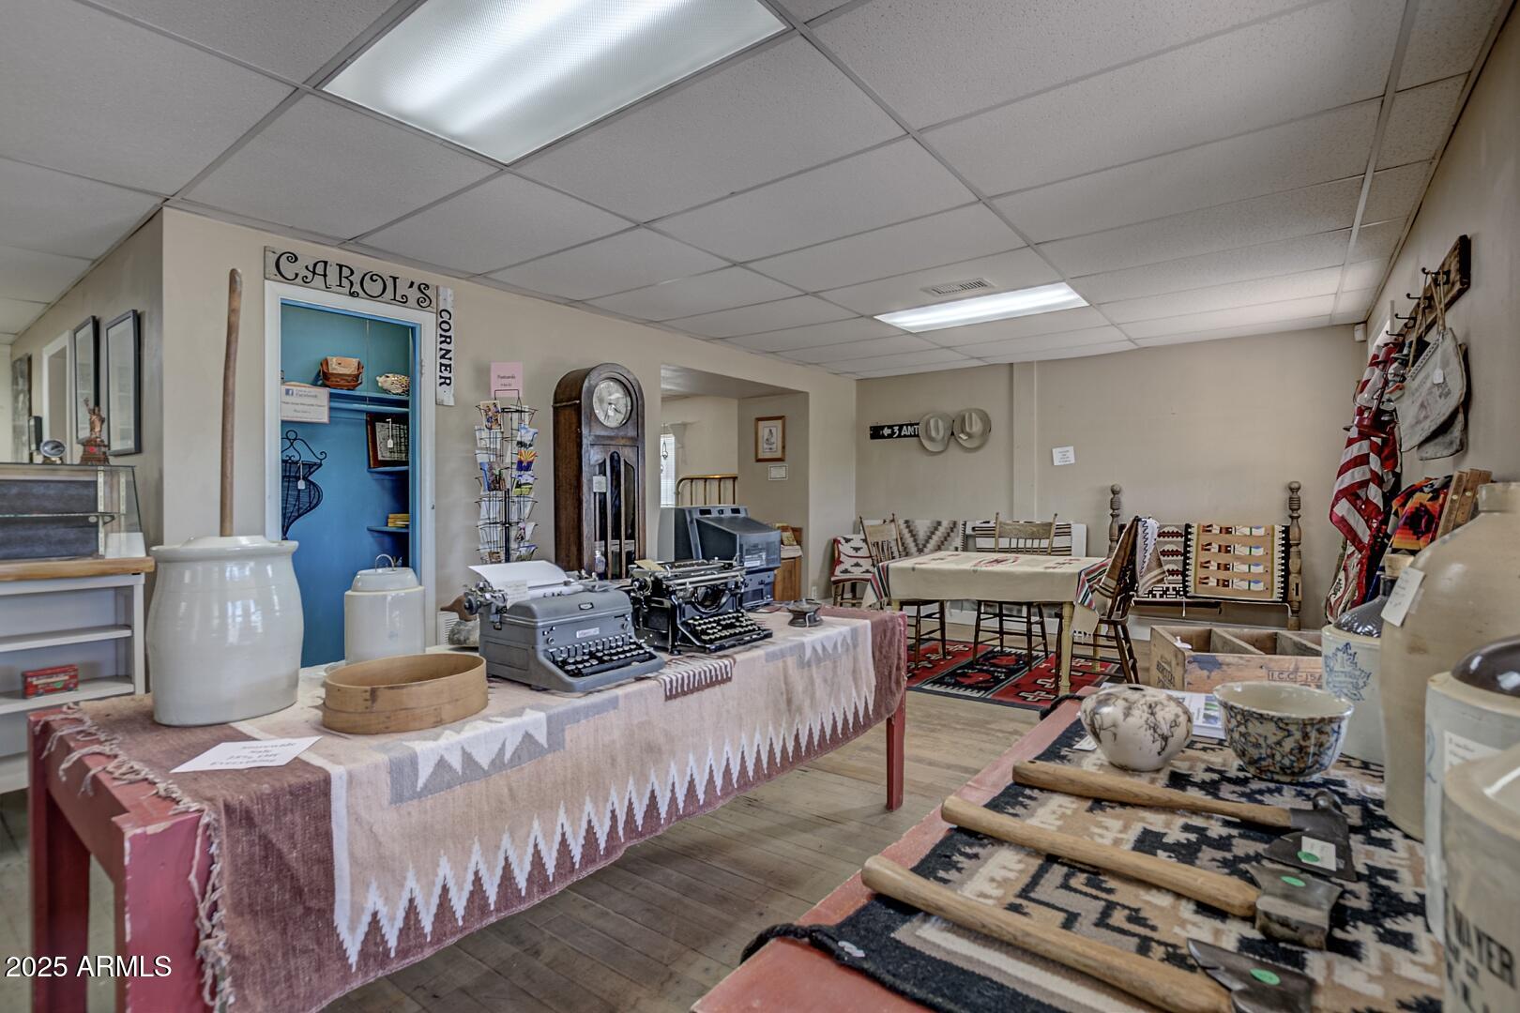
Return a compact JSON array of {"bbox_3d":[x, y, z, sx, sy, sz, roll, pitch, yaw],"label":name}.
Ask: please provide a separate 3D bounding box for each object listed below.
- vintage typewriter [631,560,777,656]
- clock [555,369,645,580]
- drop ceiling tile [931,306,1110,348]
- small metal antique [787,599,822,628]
[{"bbox_3d":[-0.168,0.287,1.943,0.345,0.255,0.400,0,0,40],"label":"vintage typewriter"},{"bbox_3d":[-0.950,0.143,3.769,0.290,1.935,0.445,1,1,40],"label":"clock"},{"bbox_3d":[1.870,-1.307,4.676,1.210,0.020,0.610,0,0,37],"label":"drop ceiling tile"},{"bbox_3d":[0.160,0.373,2.249,0.120,0.076,0.115,-1,2,-30],"label":"small metal antique"}]

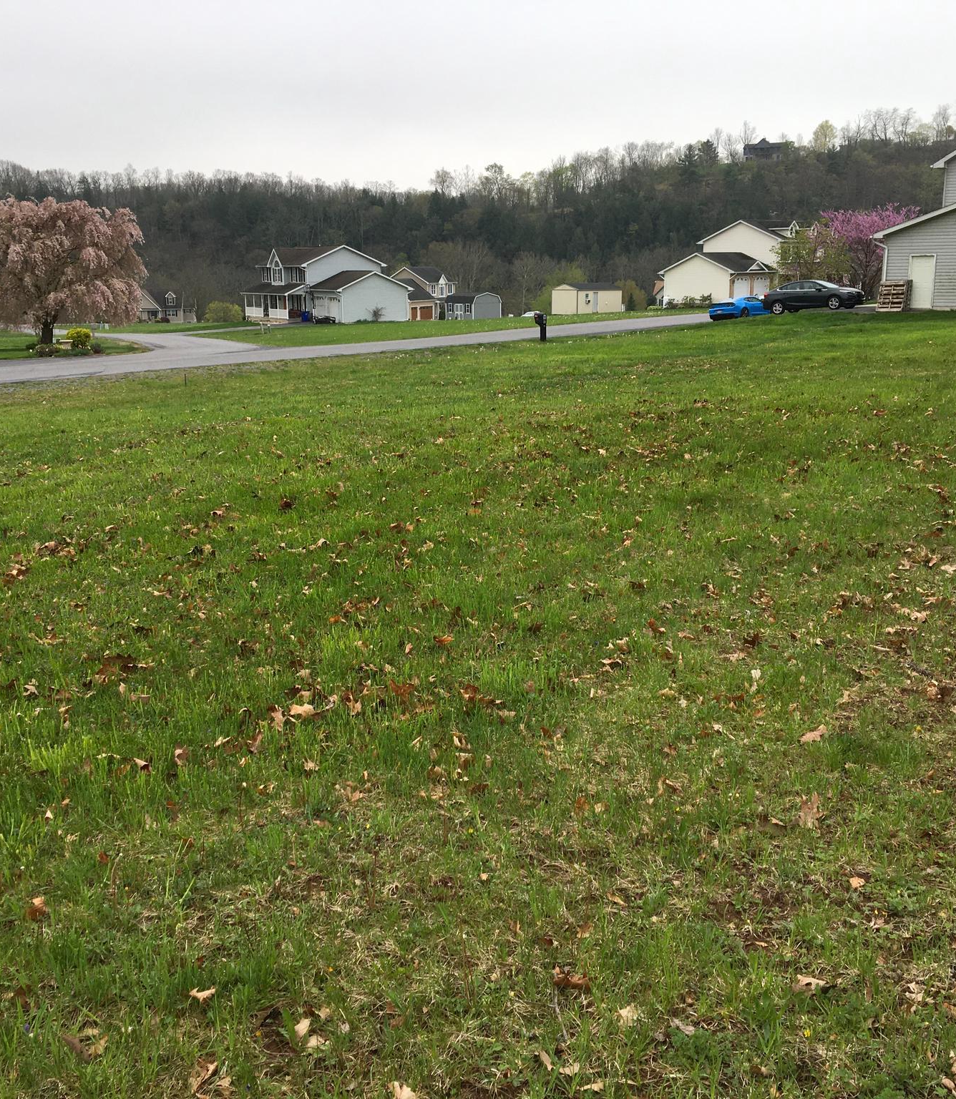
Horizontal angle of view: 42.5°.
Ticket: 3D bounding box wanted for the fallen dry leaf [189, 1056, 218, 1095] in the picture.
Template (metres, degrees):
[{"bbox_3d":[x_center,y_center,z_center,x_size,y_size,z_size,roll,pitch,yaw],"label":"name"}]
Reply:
[{"bbox_3d":[-0.557,1.067,2.491,0.050,0.025,0.100,0,12,14],"label":"fallen dry leaf"}]

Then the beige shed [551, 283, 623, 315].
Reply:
[{"bbox_3d":[12.125,-27.708,135.585,7.100,3.100,3.700,-12,17,-41],"label":"beige shed"}]

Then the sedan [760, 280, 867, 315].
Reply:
[{"bbox_3d":[15.380,-11.639,56.343,4.650,1.460,1.820,3,13,39],"label":"sedan"}]

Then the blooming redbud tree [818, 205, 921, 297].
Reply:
[{"bbox_3d":[22.877,-17.273,71.466,6.100,5.436,6.000,3,14,17],"label":"blooming redbud tree"}]

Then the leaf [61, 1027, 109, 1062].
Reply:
[{"bbox_3d":[-0.839,1.055,2.615,0.090,0.030,0.075,-6,12,-16],"label":"leaf"}]

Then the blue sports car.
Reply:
[{"bbox_3d":[15.096,-13.849,70.377,1.920,1.340,4.780,9,16,37],"label":"blue sports car"}]

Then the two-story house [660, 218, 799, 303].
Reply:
[{"bbox_3d":[25.246,-26.445,113.315,9.196,7.583,17.749,11,17,41],"label":"two-story house"}]

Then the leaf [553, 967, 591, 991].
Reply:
[{"bbox_3d":[0.211,0.971,2.773,0.085,0.030,0.060,-2,12,4],"label":"leaf"}]

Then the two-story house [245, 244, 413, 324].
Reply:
[{"bbox_3d":[-15.438,-27.009,124.396,10.782,7.314,18.432,-9,15,-31],"label":"two-story house"}]

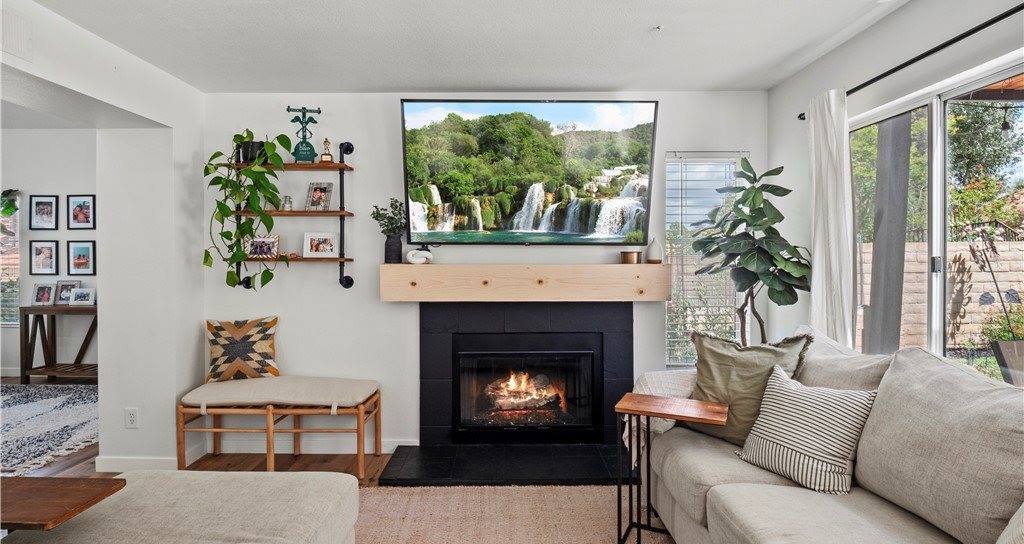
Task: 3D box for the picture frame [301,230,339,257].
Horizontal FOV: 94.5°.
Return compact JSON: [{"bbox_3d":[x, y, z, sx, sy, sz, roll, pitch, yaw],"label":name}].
[{"bbox_3d":[-1.234,-0.169,3.060,0.225,0.160,0.030,0,-9,-5],"label":"picture frame"}]

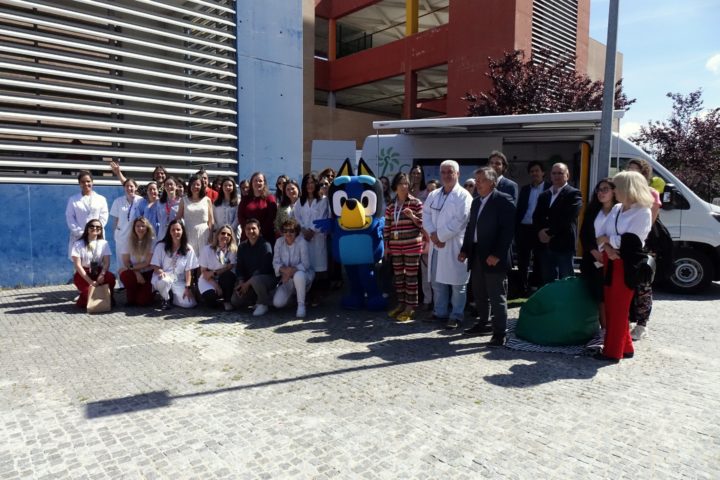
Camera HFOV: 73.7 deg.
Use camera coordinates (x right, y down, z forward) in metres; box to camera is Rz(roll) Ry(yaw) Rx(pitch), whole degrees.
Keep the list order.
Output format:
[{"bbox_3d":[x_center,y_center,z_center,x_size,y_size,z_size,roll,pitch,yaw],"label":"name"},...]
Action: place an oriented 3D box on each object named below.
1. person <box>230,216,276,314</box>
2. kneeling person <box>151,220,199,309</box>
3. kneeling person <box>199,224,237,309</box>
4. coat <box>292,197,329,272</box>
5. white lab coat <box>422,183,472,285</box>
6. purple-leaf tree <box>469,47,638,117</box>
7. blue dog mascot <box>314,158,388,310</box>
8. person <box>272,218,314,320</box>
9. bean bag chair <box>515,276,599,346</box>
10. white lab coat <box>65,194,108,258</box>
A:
[{"bbox_3d":[-1.304,0.288,5.875,0.540,1.110,0.780,-1,5,-12],"label":"person"},{"bbox_3d":[-2.368,0.284,6.126,0.570,1.060,0.720,-1,5,-20],"label":"kneeling person"},{"bbox_3d":[-1.801,0.308,6.068,0.480,1.030,0.720,-1,5,-20],"label":"kneeling person"},{"bbox_3d":[-0.653,-0.067,6.467,0.480,1.030,0.320,0,5,-5],"label":"coat"},{"bbox_3d":[0.941,-0.066,5.162,0.500,1.090,0.340,3,5,28],"label":"white lab coat"},{"bbox_3d":[4.799,-2.213,12.155,4.300,5.150,4.200,0,5,0],"label":"purple-leaf tree"},{"bbox_3d":[-0.108,-0.099,6.113,0.900,1.860,0.750,1,5,8],"label":"blue dog mascot"},{"bbox_3d":[-0.793,0.309,5.726,0.500,1.100,0.800,0,5,-5],"label":"person"},{"bbox_3d":[2.027,0.667,4.901,0.850,0.570,0.880,-4,7,-45],"label":"bean bag chair"},{"bbox_3d":[-3.852,-0.178,6.761,0.560,0.990,0.340,-2,5,-27],"label":"white lab coat"}]

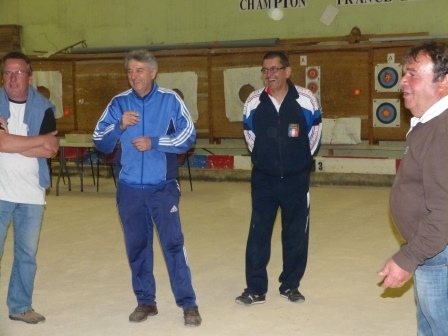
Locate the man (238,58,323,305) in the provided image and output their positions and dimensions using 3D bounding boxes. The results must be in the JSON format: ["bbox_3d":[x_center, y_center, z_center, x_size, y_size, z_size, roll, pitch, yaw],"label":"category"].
[{"bbox_3d":[0.381,0.069,5.690,0.590,1.720,0.380,0,5,8],"label":"man"}]

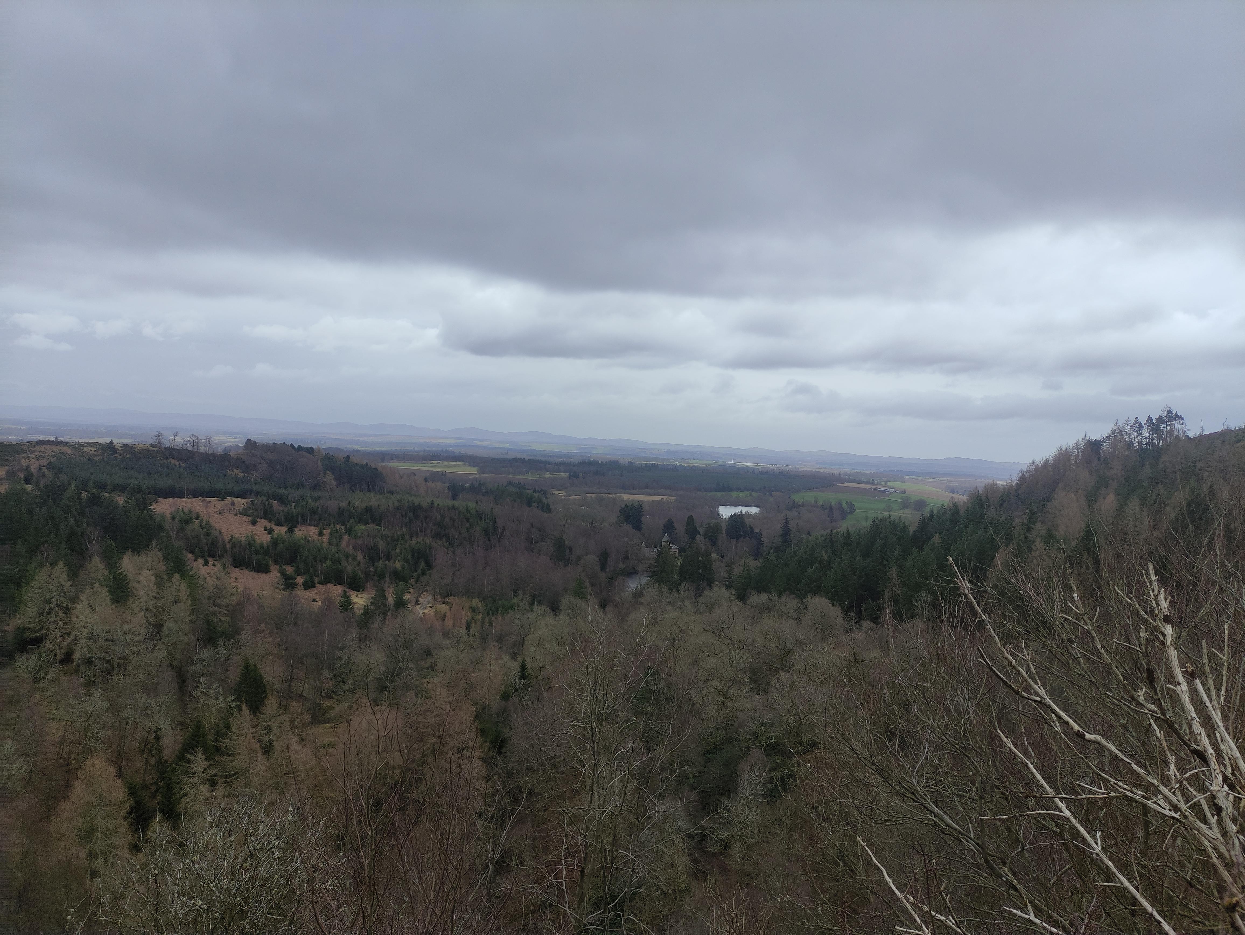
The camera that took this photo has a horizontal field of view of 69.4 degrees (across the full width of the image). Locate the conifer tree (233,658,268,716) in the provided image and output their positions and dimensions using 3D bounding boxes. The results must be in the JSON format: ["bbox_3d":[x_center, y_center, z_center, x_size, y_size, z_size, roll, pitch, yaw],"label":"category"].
[{"bbox_3d":[-64.115,38.377,155.000,6.000,11.000,6.000,2,1,0],"label":"conifer tree"}]

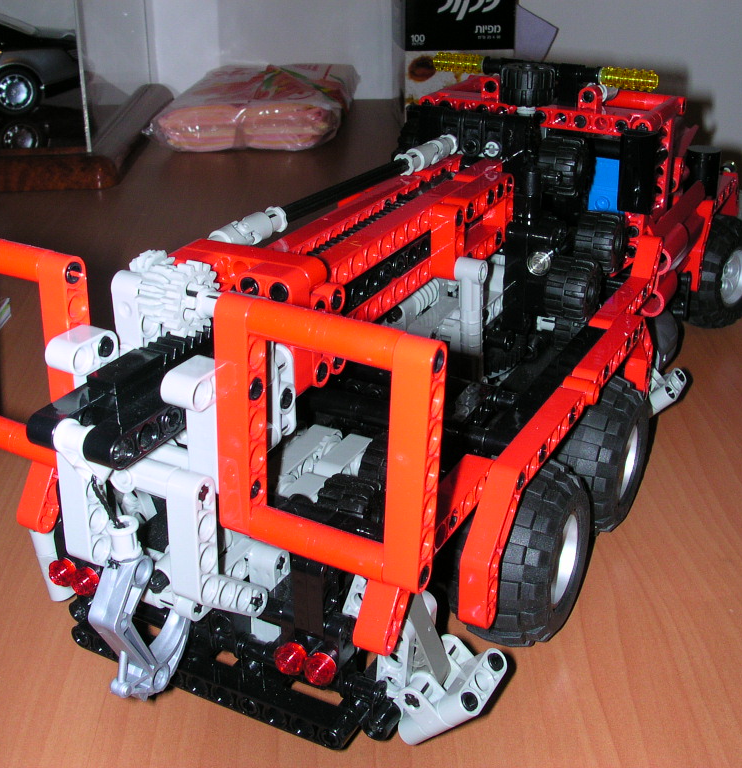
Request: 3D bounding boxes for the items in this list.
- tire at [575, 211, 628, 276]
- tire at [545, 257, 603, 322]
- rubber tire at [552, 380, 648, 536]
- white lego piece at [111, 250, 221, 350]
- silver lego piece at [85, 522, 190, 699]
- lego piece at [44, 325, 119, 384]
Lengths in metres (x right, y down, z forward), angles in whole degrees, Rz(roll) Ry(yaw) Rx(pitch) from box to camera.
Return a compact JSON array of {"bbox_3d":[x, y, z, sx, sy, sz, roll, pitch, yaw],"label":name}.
[{"bbox_3d":[0.082,-0.051,0.391,0.013,0.021,0.021,15,28,24],"label":"tire"},{"bbox_3d":[0.068,-0.032,0.370,0.013,0.021,0.021,15,28,24],"label":"tire"},{"bbox_3d":[0.081,0.025,0.390,0.027,0.056,0.056,13,27,24],"label":"rubber tire"},{"bbox_3d":[-0.046,-0.017,0.257,0.023,0.021,0.022,13,27,24],"label":"white lego piece"},{"bbox_3d":[-0.055,0.053,0.263,0.009,0.052,0.030,15,28,24],"label":"silver lego piece"},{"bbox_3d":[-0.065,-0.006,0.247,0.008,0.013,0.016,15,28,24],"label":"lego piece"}]

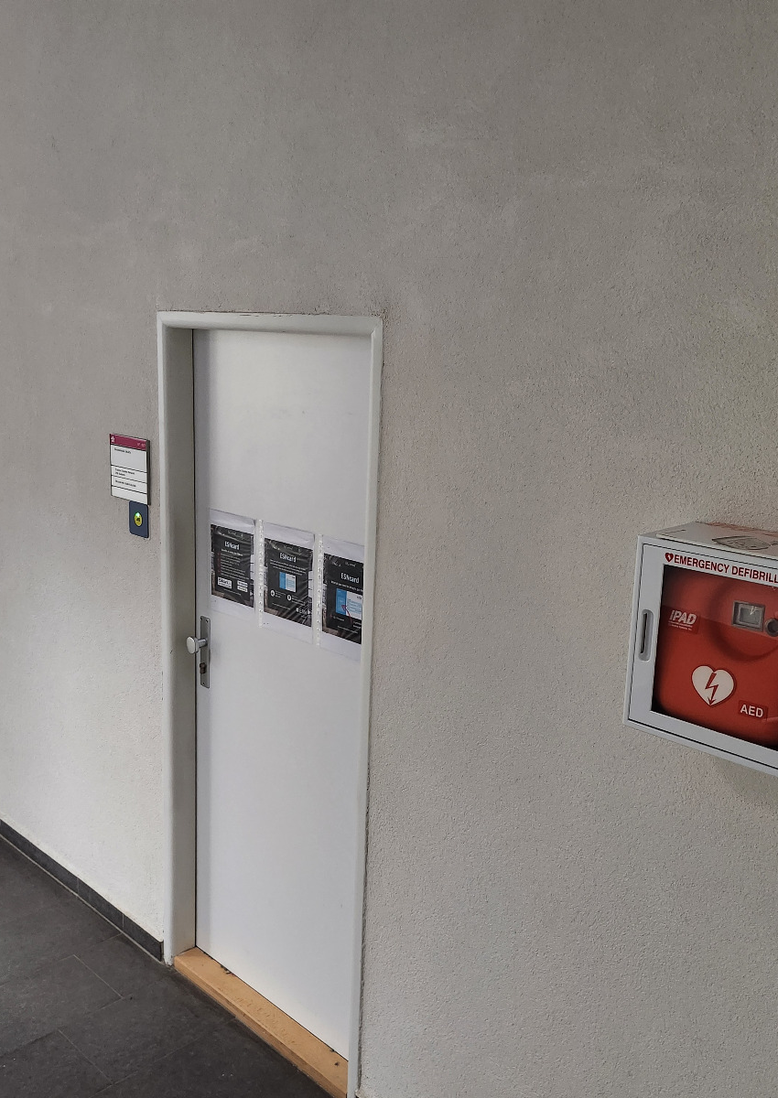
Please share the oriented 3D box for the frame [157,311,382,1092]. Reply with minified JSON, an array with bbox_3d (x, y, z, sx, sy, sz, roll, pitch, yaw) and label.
[{"bbox_3d":[-0.323,0.409,2.780,0.871,2.040,0.140,13,17,42],"label":"frame"}]

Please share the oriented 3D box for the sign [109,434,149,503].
[{"bbox_3d":[-0.756,-0.236,2.995,0.197,0.187,0.020,13,17,42],"label":"sign"}]

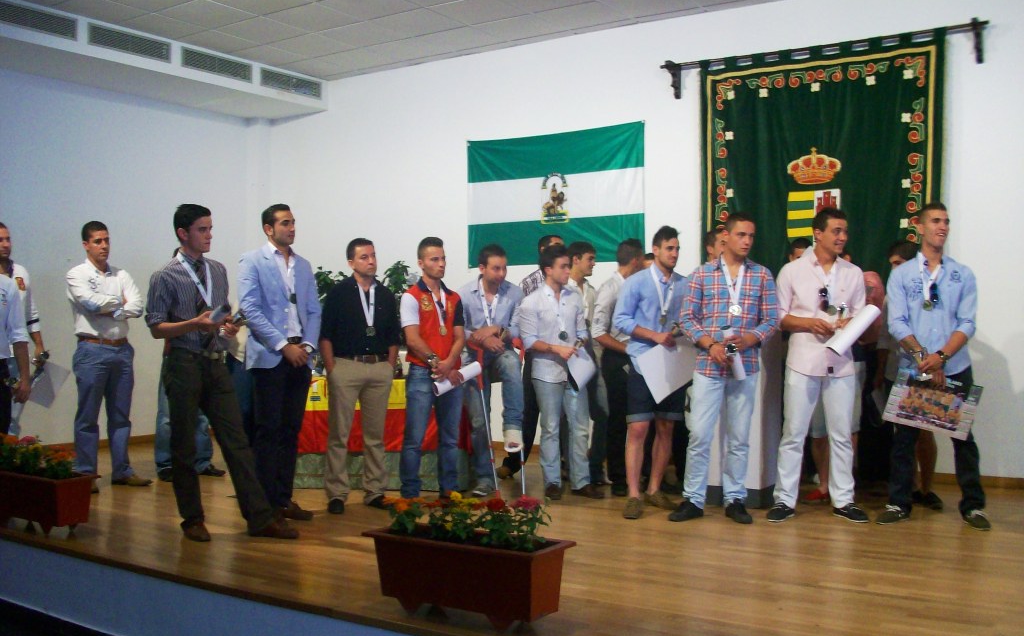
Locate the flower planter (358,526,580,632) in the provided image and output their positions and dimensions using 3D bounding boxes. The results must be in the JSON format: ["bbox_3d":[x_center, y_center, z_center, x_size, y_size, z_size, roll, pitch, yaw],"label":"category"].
[{"bbox_3d":[-0.175,1.025,3.950,0.810,0.320,0.310,0,0,33],"label":"flower planter"}]

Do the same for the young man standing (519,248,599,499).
[{"bbox_3d":[0.301,0.342,6.800,0.500,1.690,0.420,0,0,-25],"label":"young man standing"}]

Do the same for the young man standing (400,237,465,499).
[{"bbox_3d":[-0.533,0.320,6.740,0.440,1.740,0.320,0,0,-30],"label":"young man standing"}]

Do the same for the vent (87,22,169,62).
[{"bbox_3d":[-3.100,-2.225,8.130,0.040,0.175,0.820,0,0,33],"label":"vent"}]

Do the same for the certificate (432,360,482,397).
[{"bbox_3d":[-0.342,0.380,6.320,0.300,0.075,0.075,-27,10,-20],"label":"certificate"}]

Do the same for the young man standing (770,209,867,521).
[{"bbox_3d":[1.813,0.268,5.950,0.560,1.820,0.340,0,0,-2],"label":"young man standing"}]

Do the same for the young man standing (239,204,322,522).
[{"bbox_3d":[-1.415,0.250,6.150,0.340,1.880,0.480,0,0,44],"label":"young man standing"}]

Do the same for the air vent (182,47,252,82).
[{"bbox_3d":[-2.640,-2.272,9.020,0.040,0.175,0.790,0,0,33],"label":"air vent"}]

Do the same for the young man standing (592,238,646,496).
[{"bbox_3d":[0.787,0.315,6.850,0.400,1.735,0.480,0,0,20],"label":"young man standing"}]

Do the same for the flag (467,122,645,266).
[{"bbox_3d":[0.348,-1.025,8.650,1.750,1.155,0.030,0,0,33],"label":"flag"}]

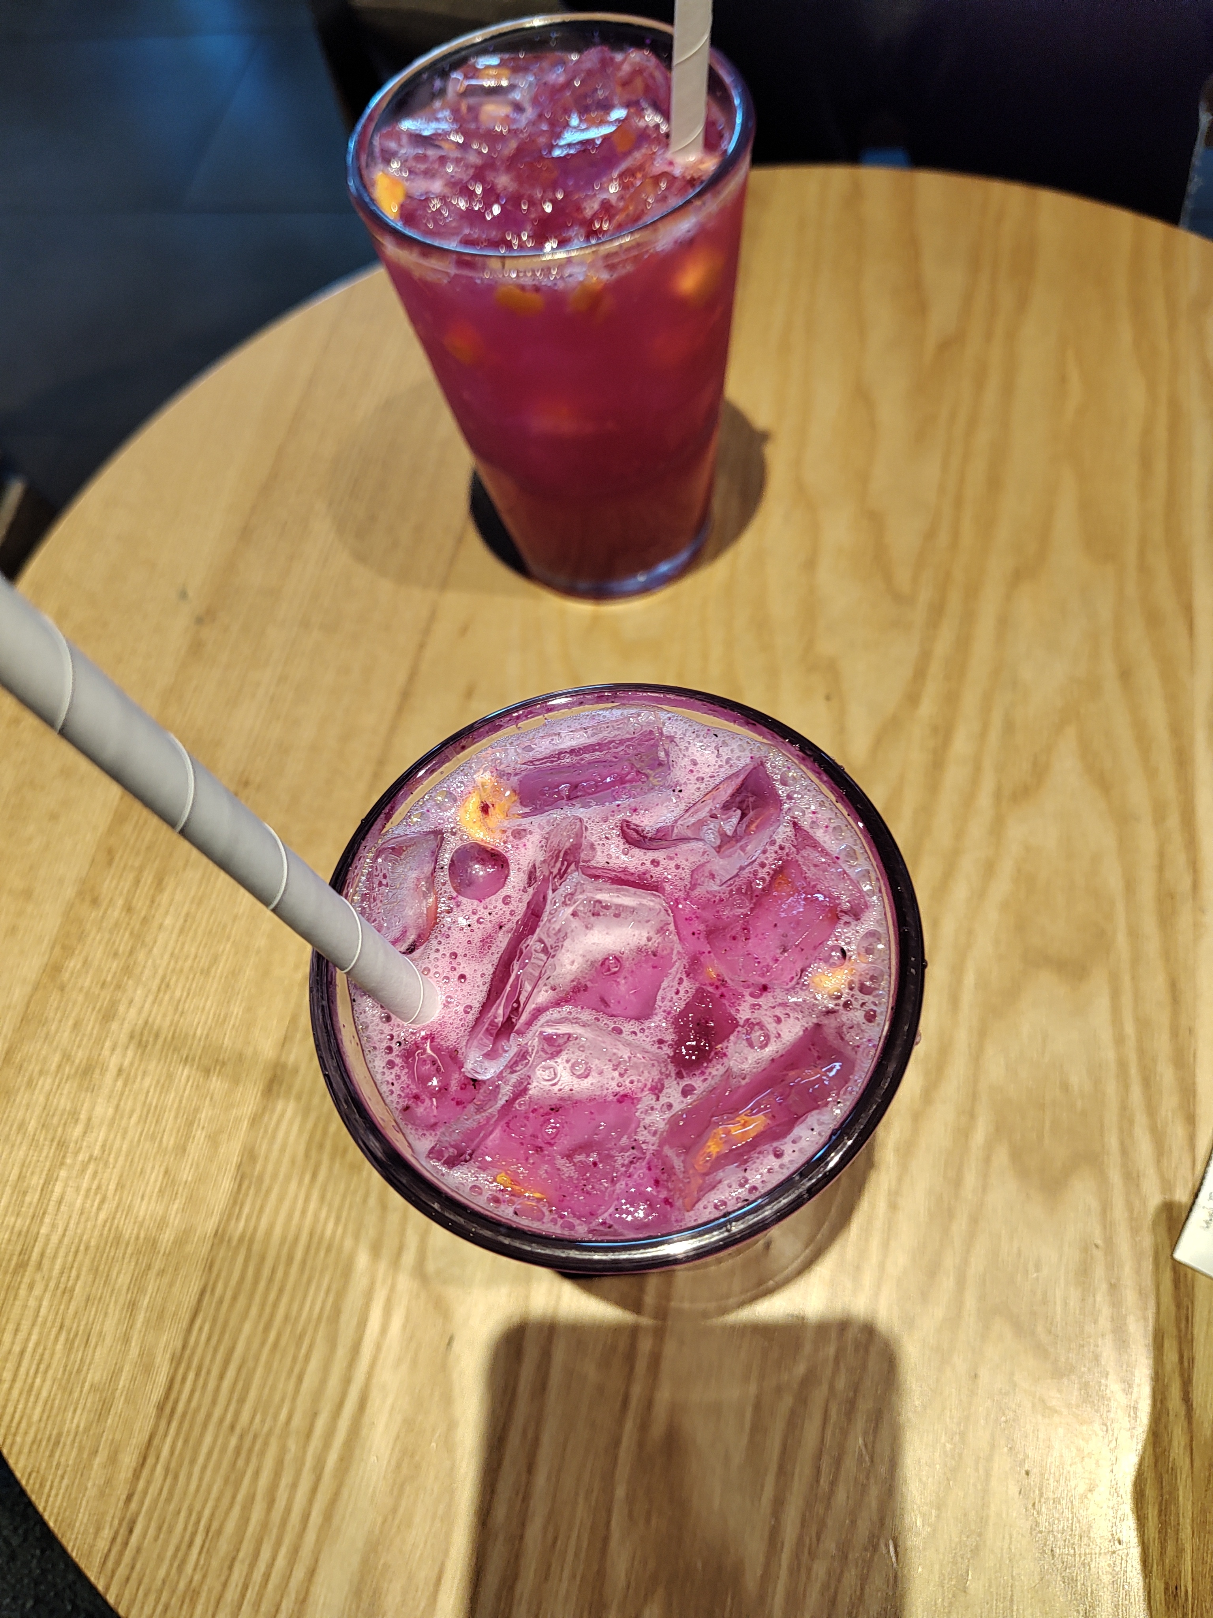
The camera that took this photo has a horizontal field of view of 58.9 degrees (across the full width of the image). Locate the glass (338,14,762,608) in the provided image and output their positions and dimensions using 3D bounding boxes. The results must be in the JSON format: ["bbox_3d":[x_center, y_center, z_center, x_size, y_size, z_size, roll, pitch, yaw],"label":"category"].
[{"bbox_3d":[-0.006,-0.121,0.294,0.091,0.128,0.091,0,63,7],"label":"glass"}]

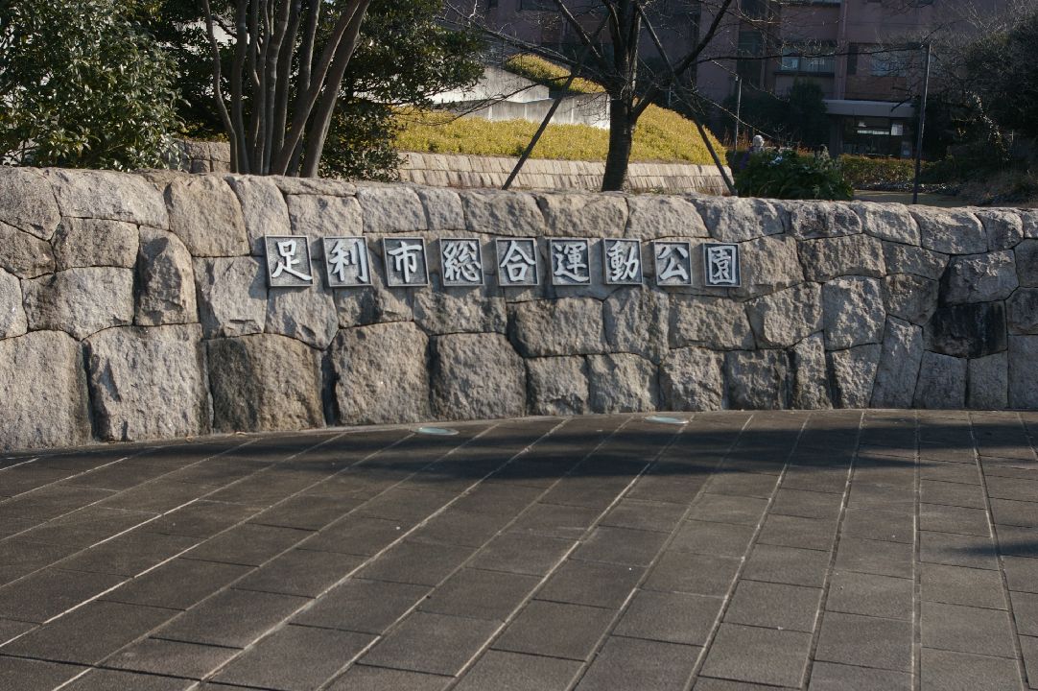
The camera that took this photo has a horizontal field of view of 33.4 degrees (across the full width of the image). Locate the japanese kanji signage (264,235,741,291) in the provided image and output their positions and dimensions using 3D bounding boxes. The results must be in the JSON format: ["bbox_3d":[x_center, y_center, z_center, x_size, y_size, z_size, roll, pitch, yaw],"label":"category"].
[{"bbox_3d":[0.002,-0.465,9.790,3.257,0.304,0.146,-1,-6,-35],"label":"japanese kanji signage"}]

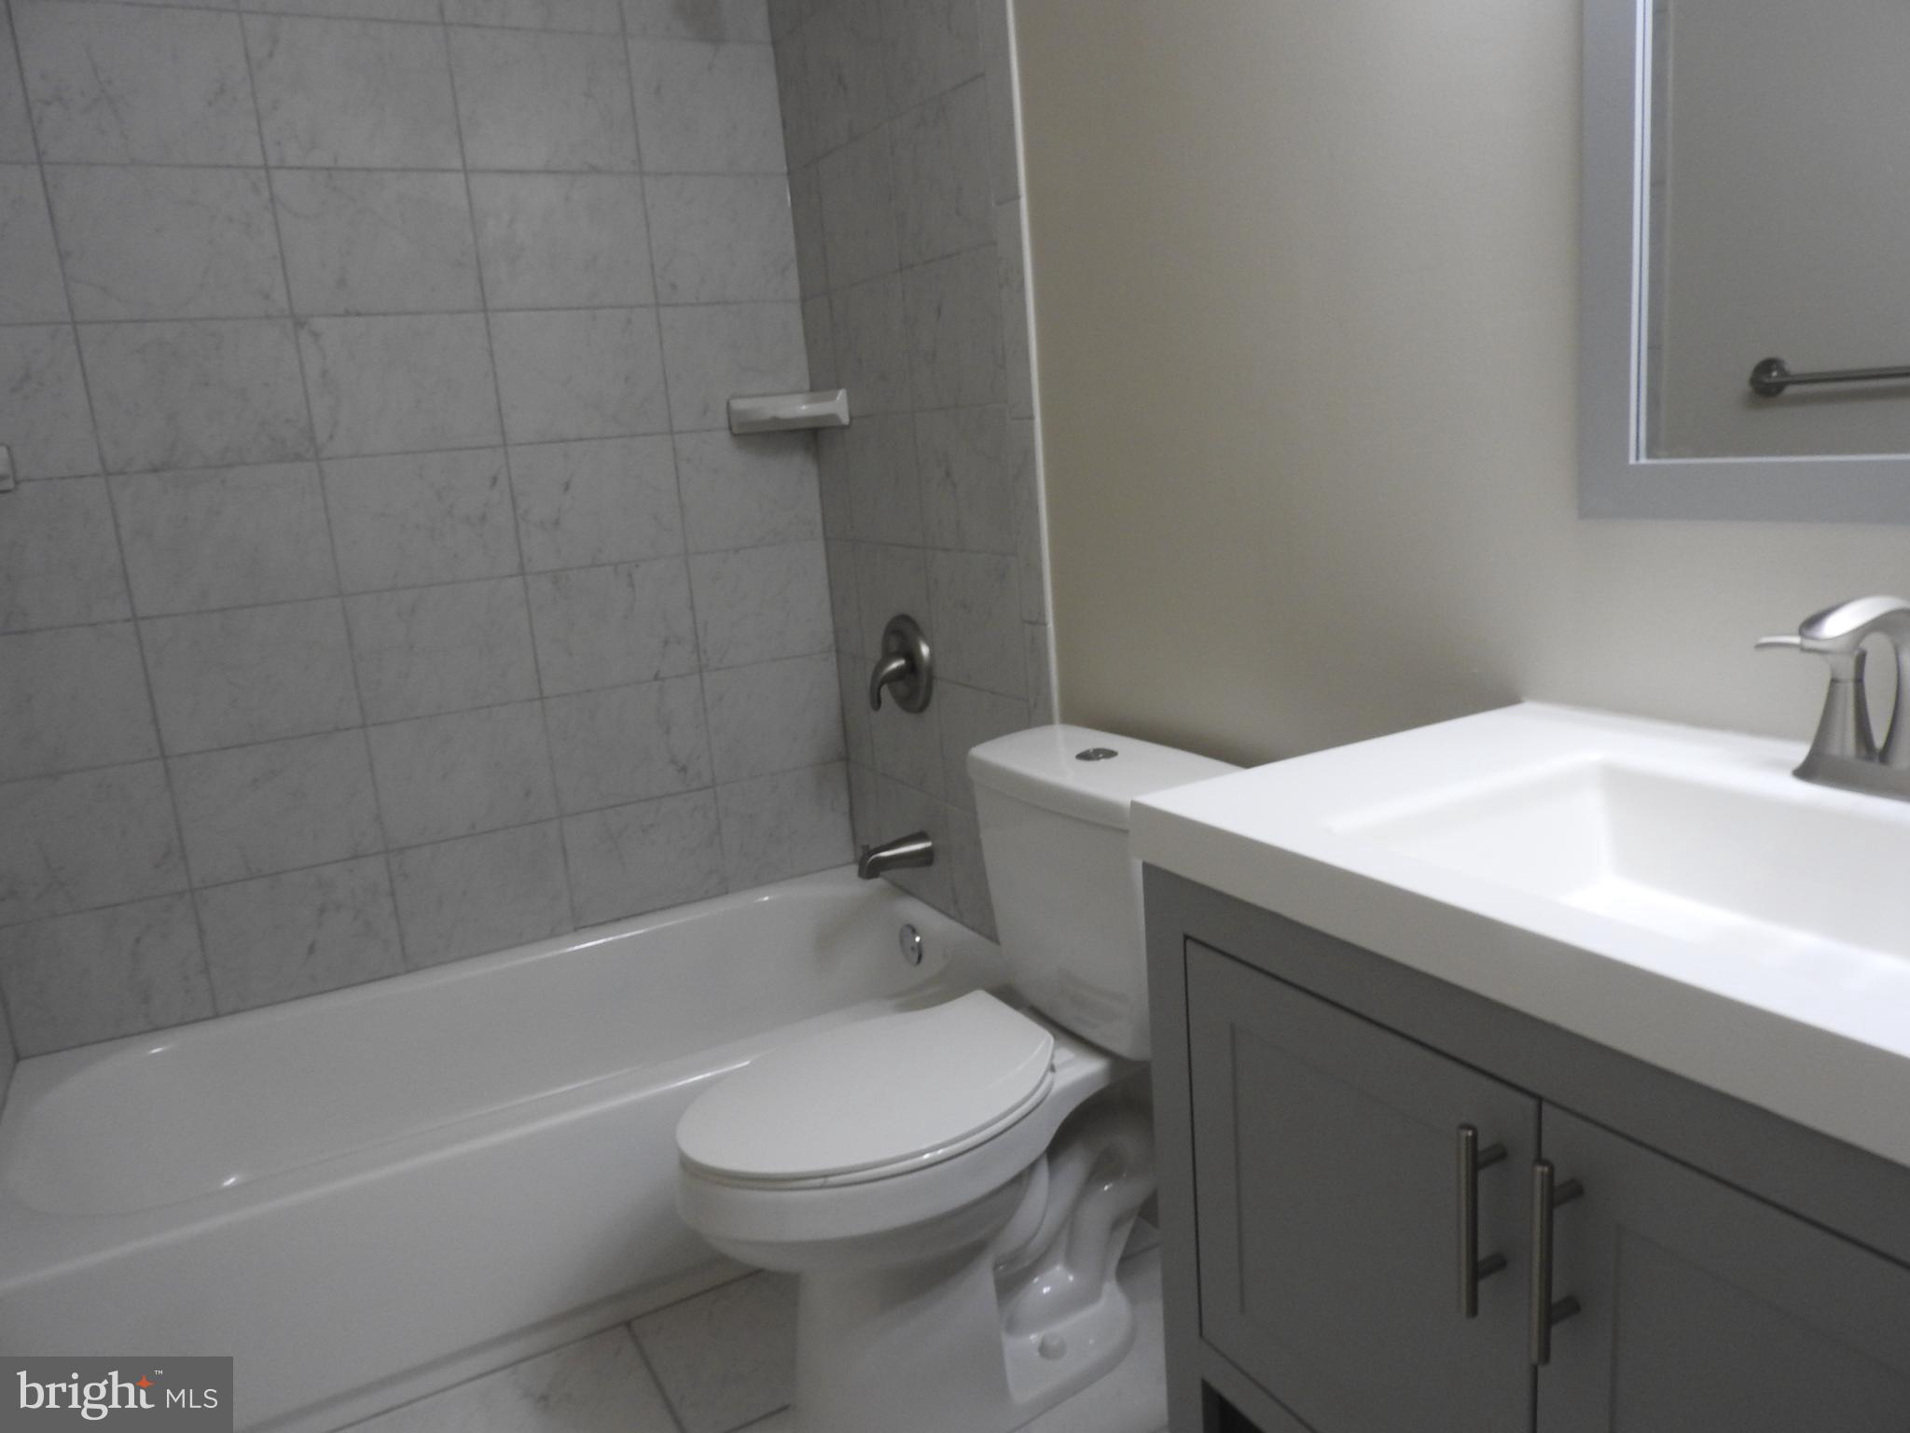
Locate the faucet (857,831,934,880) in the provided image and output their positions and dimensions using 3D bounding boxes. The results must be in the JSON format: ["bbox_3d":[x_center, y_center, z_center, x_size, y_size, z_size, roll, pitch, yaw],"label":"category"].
[{"bbox_3d":[-0.112,0.260,2.460,0.135,0.068,0.060,-11,13,-27],"label":"faucet"}]

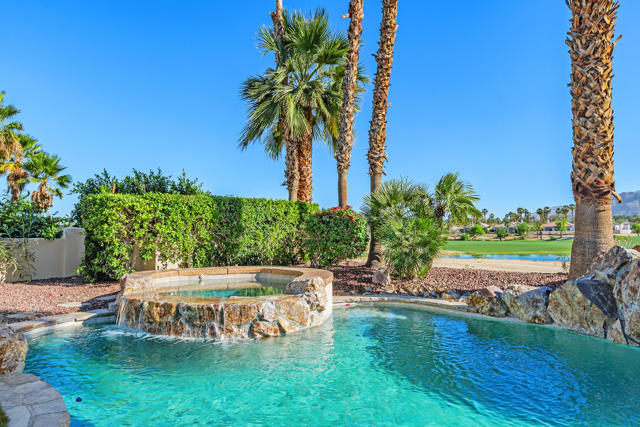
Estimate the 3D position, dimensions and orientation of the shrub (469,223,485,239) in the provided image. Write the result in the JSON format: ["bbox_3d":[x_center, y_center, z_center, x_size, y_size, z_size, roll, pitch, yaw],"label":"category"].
[{"bbox_3d":[27.508,3.135,74.936,2.800,3.000,2.800,0,-2,0],"label":"shrub"}]

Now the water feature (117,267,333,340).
[{"bbox_3d":[-1.580,1.347,7.157,3.550,0.610,3.500,0,-2,5],"label":"water feature"}]

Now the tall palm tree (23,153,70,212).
[{"bbox_3d":[-19.229,-0.970,30.053,3.400,6.650,3.400,0,-2,0],"label":"tall palm tree"}]

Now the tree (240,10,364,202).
[{"bbox_3d":[-0.700,-3.051,17.118,4.700,9.900,4.700,0,-2,0],"label":"tree"}]

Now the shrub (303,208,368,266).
[{"bbox_3d":[0.537,0.773,13.881,2.050,2.010,1.950,0,-2,0],"label":"shrub"}]

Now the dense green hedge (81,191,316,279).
[{"bbox_3d":[-3.000,0.658,12.585,7.000,2.150,1.600,1,-2,-32],"label":"dense green hedge"}]

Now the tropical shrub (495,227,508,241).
[{"bbox_3d":[28.924,3.213,67.929,2.250,2.250,2.250,0,-2,0],"label":"tropical shrub"}]

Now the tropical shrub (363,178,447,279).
[{"bbox_3d":[2.297,0.373,11.594,2.300,2.650,2.200,0,-2,0],"label":"tropical shrub"}]

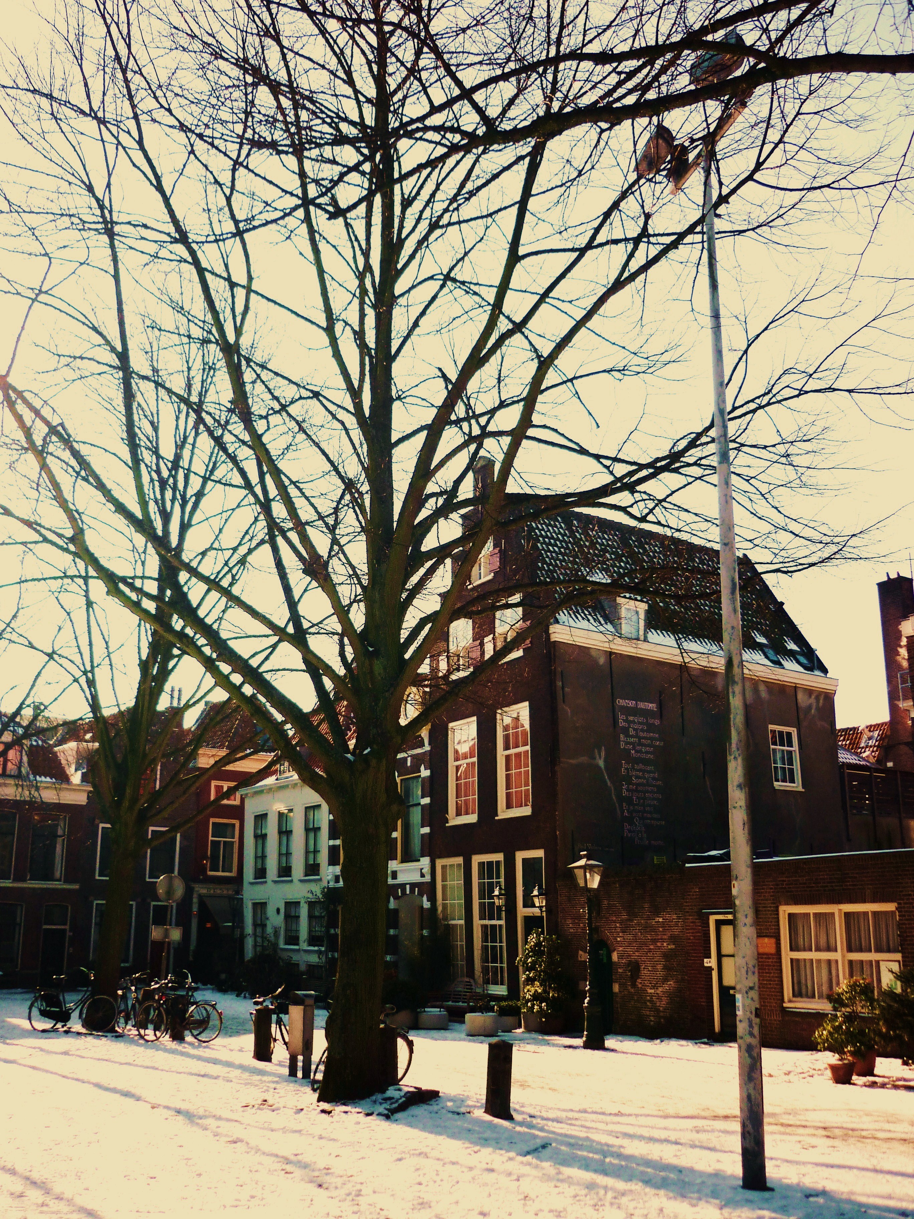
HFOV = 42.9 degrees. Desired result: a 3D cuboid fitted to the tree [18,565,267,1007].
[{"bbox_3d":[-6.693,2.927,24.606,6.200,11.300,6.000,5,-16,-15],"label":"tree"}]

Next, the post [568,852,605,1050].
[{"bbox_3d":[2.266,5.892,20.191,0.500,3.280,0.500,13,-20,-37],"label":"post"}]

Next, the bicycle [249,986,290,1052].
[{"bbox_3d":[-2.831,6.390,18.059,0.600,1.060,1.750,-3,-16,11],"label":"bicycle"}]

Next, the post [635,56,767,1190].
[{"bbox_3d":[2.252,-0.318,9.942,0.700,9.600,1.700,5,-16,-16],"label":"post"}]

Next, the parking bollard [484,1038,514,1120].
[{"bbox_3d":[0.445,4.928,12.248,0.270,0.790,0.270,0,-16,2],"label":"parking bollard"}]

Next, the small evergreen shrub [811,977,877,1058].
[{"bbox_3d":[5.147,5.475,15.533,0.798,1.035,0.763,-5,-16,17],"label":"small evergreen shrub"}]

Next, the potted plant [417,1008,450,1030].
[{"bbox_3d":[-0.483,8.321,23.637,0.677,0.369,0.667,0,-16,-1],"label":"potted plant"}]

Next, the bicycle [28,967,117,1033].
[{"bbox_3d":[-7.539,7.701,22.912,1.800,1.180,0.580,0,-16,2],"label":"bicycle"}]

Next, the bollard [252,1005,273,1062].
[{"bbox_3d":[-2.911,6.390,17.527,0.257,0.772,0.255,3,-16,-9],"label":"bollard"}]

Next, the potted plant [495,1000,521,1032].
[{"bbox_3d":[1.017,8.062,23.044,0.527,0.552,0.521,-1,-16,2],"label":"potted plant"}]

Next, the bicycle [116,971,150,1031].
[{"bbox_3d":[-6.574,7.888,23.460,0.580,1.130,1.780,0,-16,0],"label":"bicycle"}]

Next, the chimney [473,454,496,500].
[{"bbox_3d":[0.687,-3.304,29.427,0.420,1.220,0.440,11,-19,-33],"label":"chimney"}]

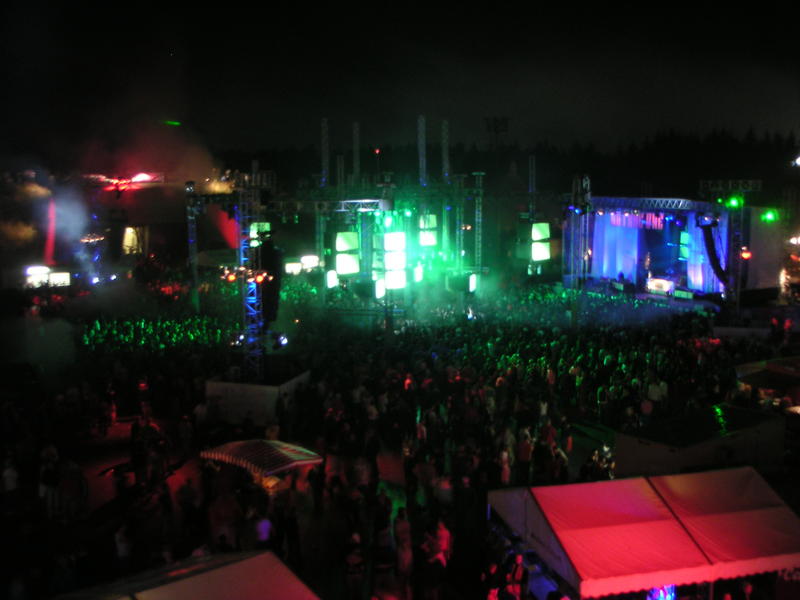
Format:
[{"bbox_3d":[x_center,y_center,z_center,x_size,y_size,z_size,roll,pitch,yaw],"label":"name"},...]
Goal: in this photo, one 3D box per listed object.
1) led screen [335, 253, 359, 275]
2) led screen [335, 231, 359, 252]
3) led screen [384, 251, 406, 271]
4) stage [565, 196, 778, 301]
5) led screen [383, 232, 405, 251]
[{"bbox_3d":[-3.297,-2.296,56.000,1.500,1.220,0.200,-3,7,-20],"label":"led screen"},{"bbox_3d":[-3.329,-3.711,56.000,1.500,1.200,0.200,-3,7,-20],"label":"led screen"},{"bbox_3d":[-0.305,-2.544,57.000,1.500,1.170,0.200,-4,7,-22],"label":"led screen"},{"bbox_3d":[23.308,-4.671,76.818,8.300,8.600,16.500,-5,8,-34],"label":"stage"},{"bbox_3d":[-0.325,-3.777,57.000,1.500,1.170,0.200,-4,7,-22],"label":"led screen"}]

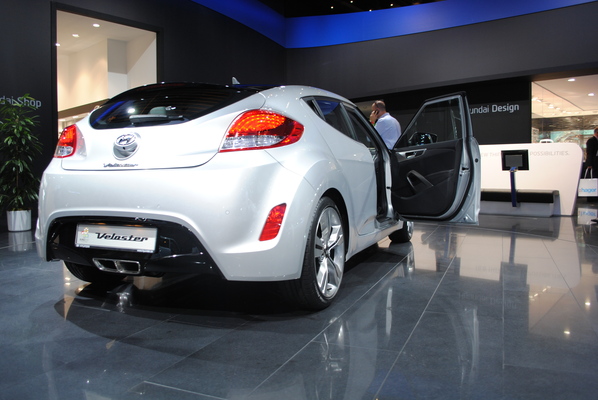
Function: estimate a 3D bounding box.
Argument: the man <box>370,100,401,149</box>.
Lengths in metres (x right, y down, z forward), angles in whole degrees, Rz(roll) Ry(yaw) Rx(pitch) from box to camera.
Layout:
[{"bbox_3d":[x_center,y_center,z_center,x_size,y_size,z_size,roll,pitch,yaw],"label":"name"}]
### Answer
[{"bbox_3d":[1.202,-0.518,6.350,0.340,1.760,0.470,2,4,37],"label":"man"}]

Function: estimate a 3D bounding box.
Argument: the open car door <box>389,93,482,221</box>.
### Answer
[{"bbox_3d":[1.092,-0.311,3.875,0.260,1.040,0.960,-2,4,-30],"label":"open car door"}]

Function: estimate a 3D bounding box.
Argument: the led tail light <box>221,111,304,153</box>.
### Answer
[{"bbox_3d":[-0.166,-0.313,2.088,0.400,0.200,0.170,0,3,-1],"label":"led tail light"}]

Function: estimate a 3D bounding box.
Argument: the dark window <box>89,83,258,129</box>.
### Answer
[{"bbox_3d":[-0.730,-0.530,2.501,0.900,0.150,0.610,1,35,24],"label":"dark window"}]

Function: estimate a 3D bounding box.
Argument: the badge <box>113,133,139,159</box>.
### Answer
[{"bbox_3d":[-0.859,-0.269,2.219,0.160,0.140,0.040,1,-6,24],"label":"badge"}]

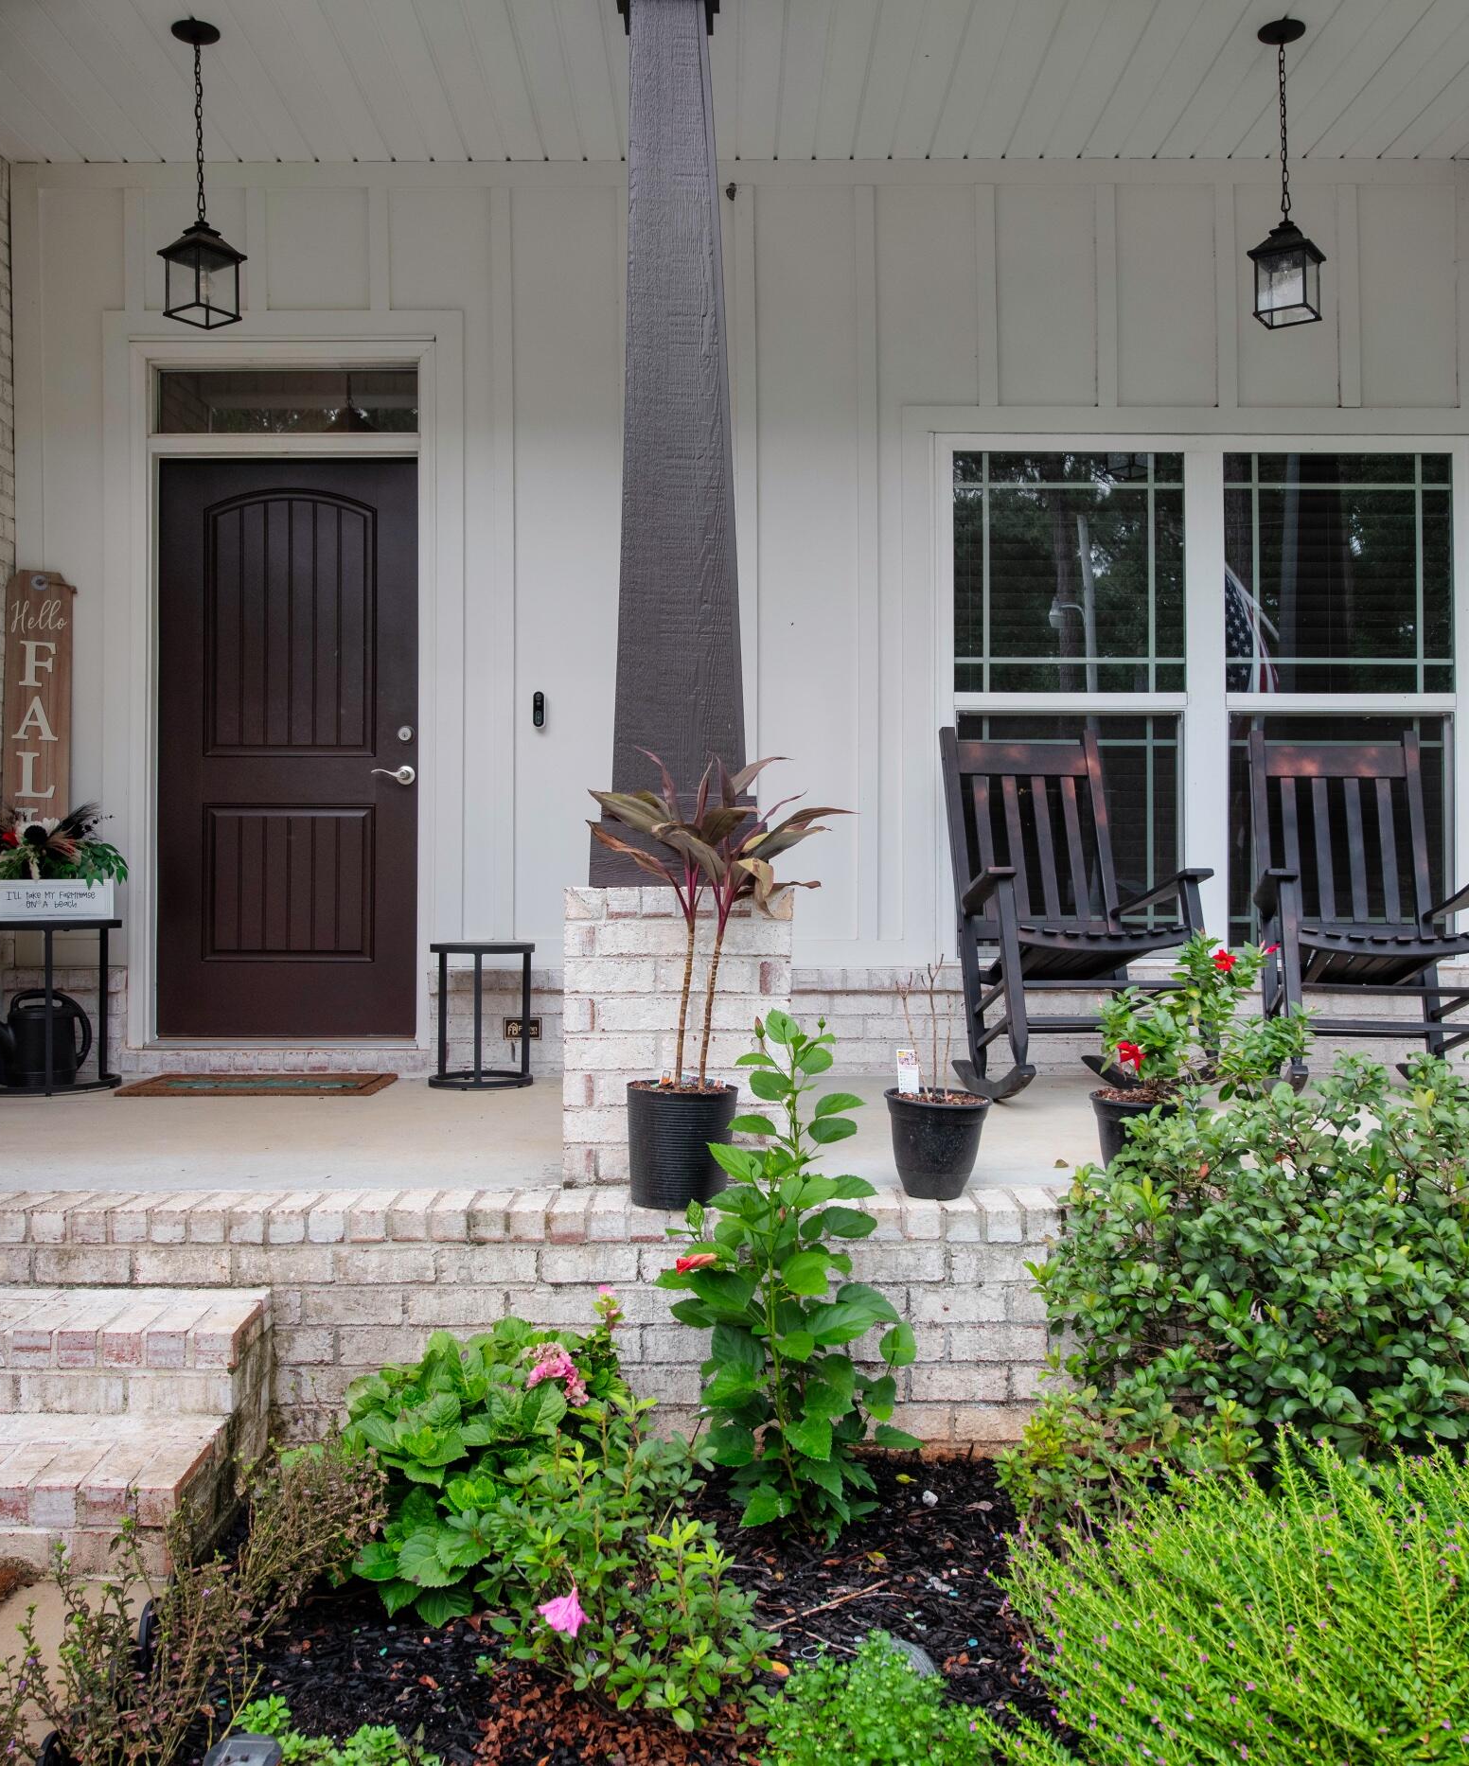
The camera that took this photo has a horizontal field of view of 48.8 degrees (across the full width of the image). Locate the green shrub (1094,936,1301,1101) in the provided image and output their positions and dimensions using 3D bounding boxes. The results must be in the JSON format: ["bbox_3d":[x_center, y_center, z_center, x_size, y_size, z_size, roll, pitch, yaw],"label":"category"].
[{"bbox_3d":[0.986,0.291,3.457,0.430,0.350,0.380,0,-1,0],"label":"green shrub"}]

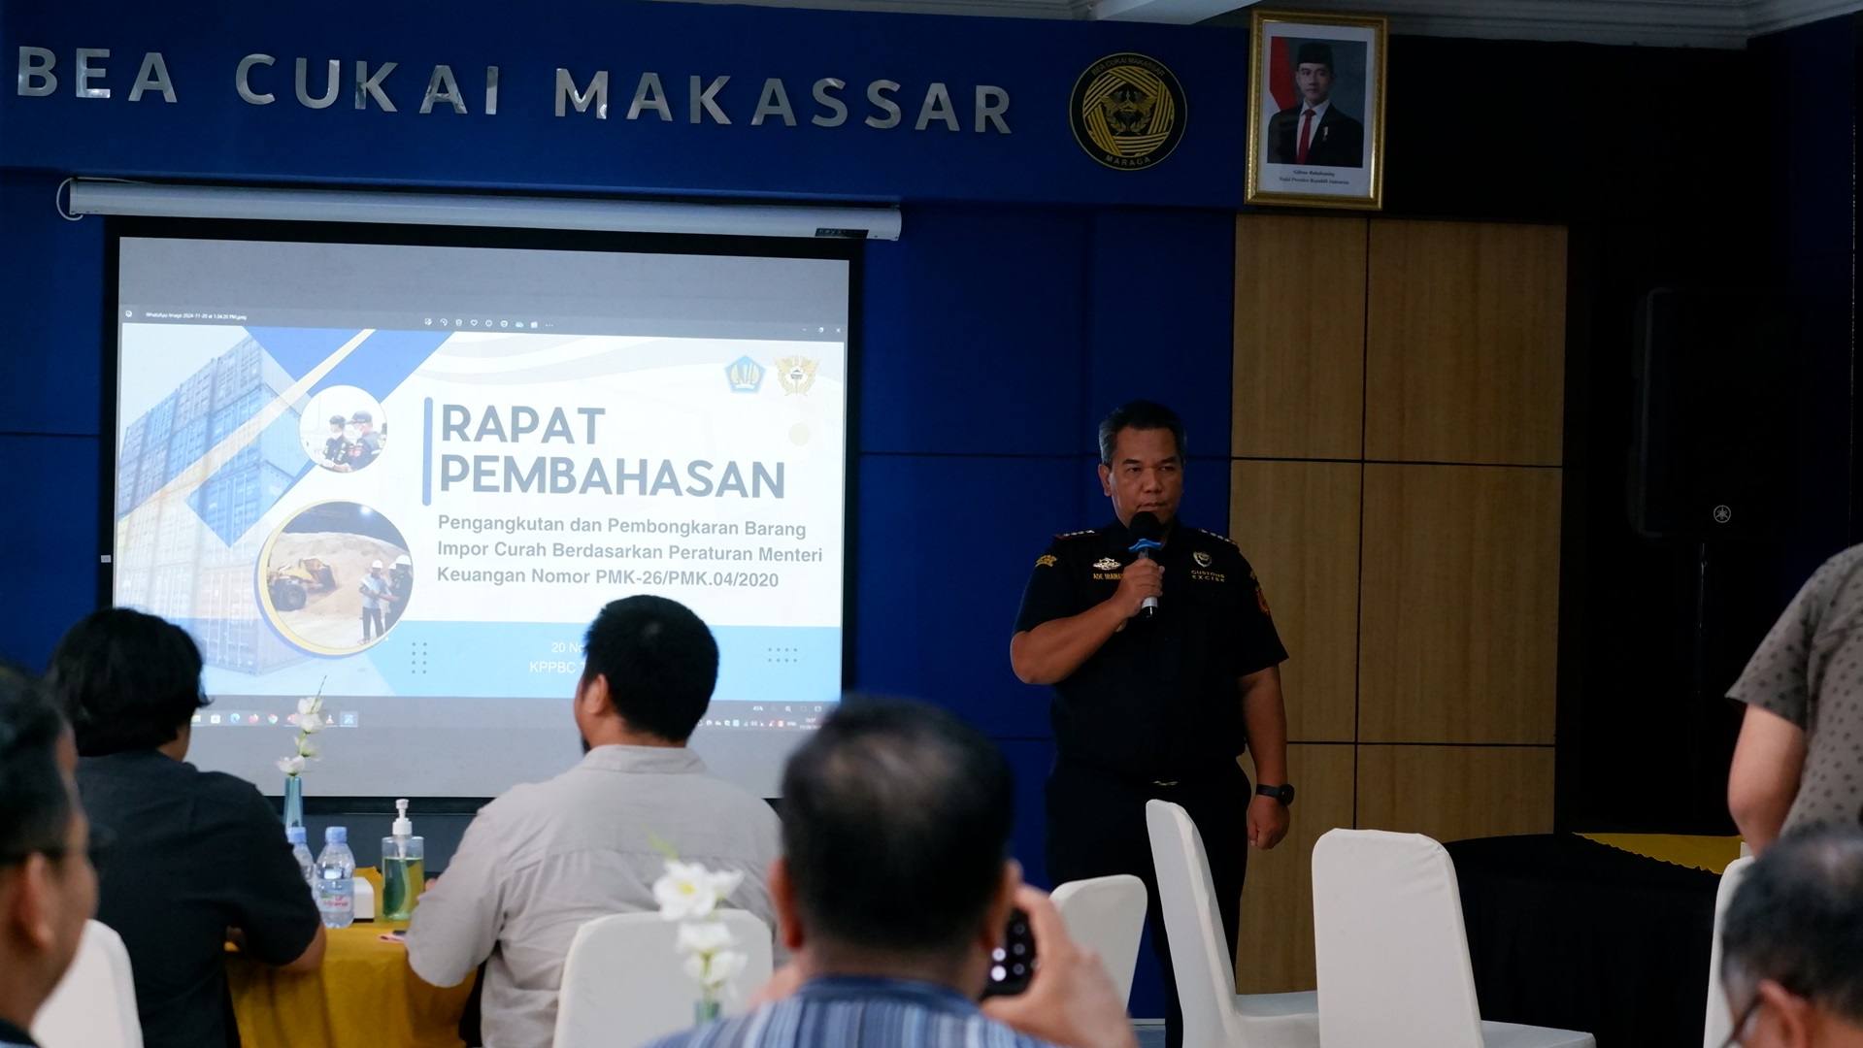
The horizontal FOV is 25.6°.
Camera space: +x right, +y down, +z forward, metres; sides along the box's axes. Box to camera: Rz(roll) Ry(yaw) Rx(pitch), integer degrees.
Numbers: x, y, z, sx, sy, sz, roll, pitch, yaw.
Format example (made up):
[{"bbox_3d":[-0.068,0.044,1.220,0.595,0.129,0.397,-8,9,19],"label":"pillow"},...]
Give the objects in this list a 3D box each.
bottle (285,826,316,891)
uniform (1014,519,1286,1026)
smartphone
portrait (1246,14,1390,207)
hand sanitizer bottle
[{"bbox_3d":[-1.055,0.587,6.800,0.064,0.168,0.064,1,1,0],"label":"bottle"},{"bbox_3d":[0.462,0.690,8.750,0.540,1.400,0.350,1,1,-10],"label":"uniform"},{"bbox_3d":[0.003,0.345,3.300,0.162,0.077,0.009,1,-2,0],"label":"smartphone"},{"bbox_3d":[1.086,-1.163,11.550,0.395,0.545,0.030,2,4,-12],"label":"portrait"},{"bbox_3d":[-0.886,0.565,6.880,0.070,0.202,0.070,1,1,0],"label":"hand sanitizer bottle"}]

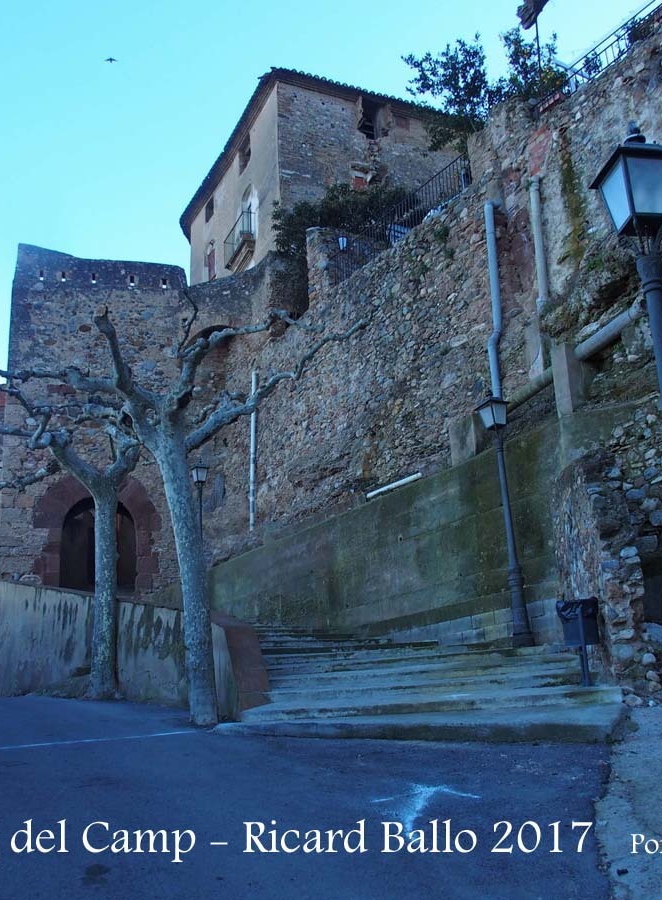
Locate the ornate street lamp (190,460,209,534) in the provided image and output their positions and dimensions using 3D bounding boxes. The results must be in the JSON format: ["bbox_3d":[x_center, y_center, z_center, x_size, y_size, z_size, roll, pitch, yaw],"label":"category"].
[{"bbox_3d":[-3.707,2.202,27.570,0.420,4.000,0.420,11,-20,-40],"label":"ornate street lamp"}]

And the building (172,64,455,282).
[{"bbox_3d":[-0.517,-8.718,45.511,9.800,11.300,13.529,5,-17,-24],"label":"building"}]

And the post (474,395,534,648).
[{"bbox_3d":[2.694,1.067,14.900,0.420,4.000,0.420,4,-17,-22],"label":"post"}]

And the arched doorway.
[{"bbox_3d":[-8.601,3.556,36.008,2.718,3.581,0.600,2,-16,-14],"label":"arched doorway"}]

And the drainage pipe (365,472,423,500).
[{"bbox_3d":[1.205,0.700,18.775,0.090,0.090,2.130,5,-16,-25],"label":"drainage pipe"}]

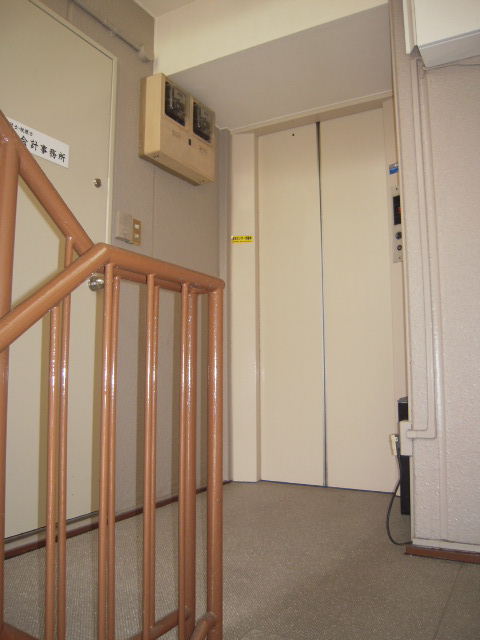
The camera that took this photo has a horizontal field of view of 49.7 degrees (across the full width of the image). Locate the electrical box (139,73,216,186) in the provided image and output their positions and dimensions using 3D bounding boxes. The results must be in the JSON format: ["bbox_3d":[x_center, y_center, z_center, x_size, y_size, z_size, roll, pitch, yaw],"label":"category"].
[{"bbox_3d":[-0.308,-0.966,2.683,0.130,0.400,0.455,-3,-6,31],"label":"electrical box"}]

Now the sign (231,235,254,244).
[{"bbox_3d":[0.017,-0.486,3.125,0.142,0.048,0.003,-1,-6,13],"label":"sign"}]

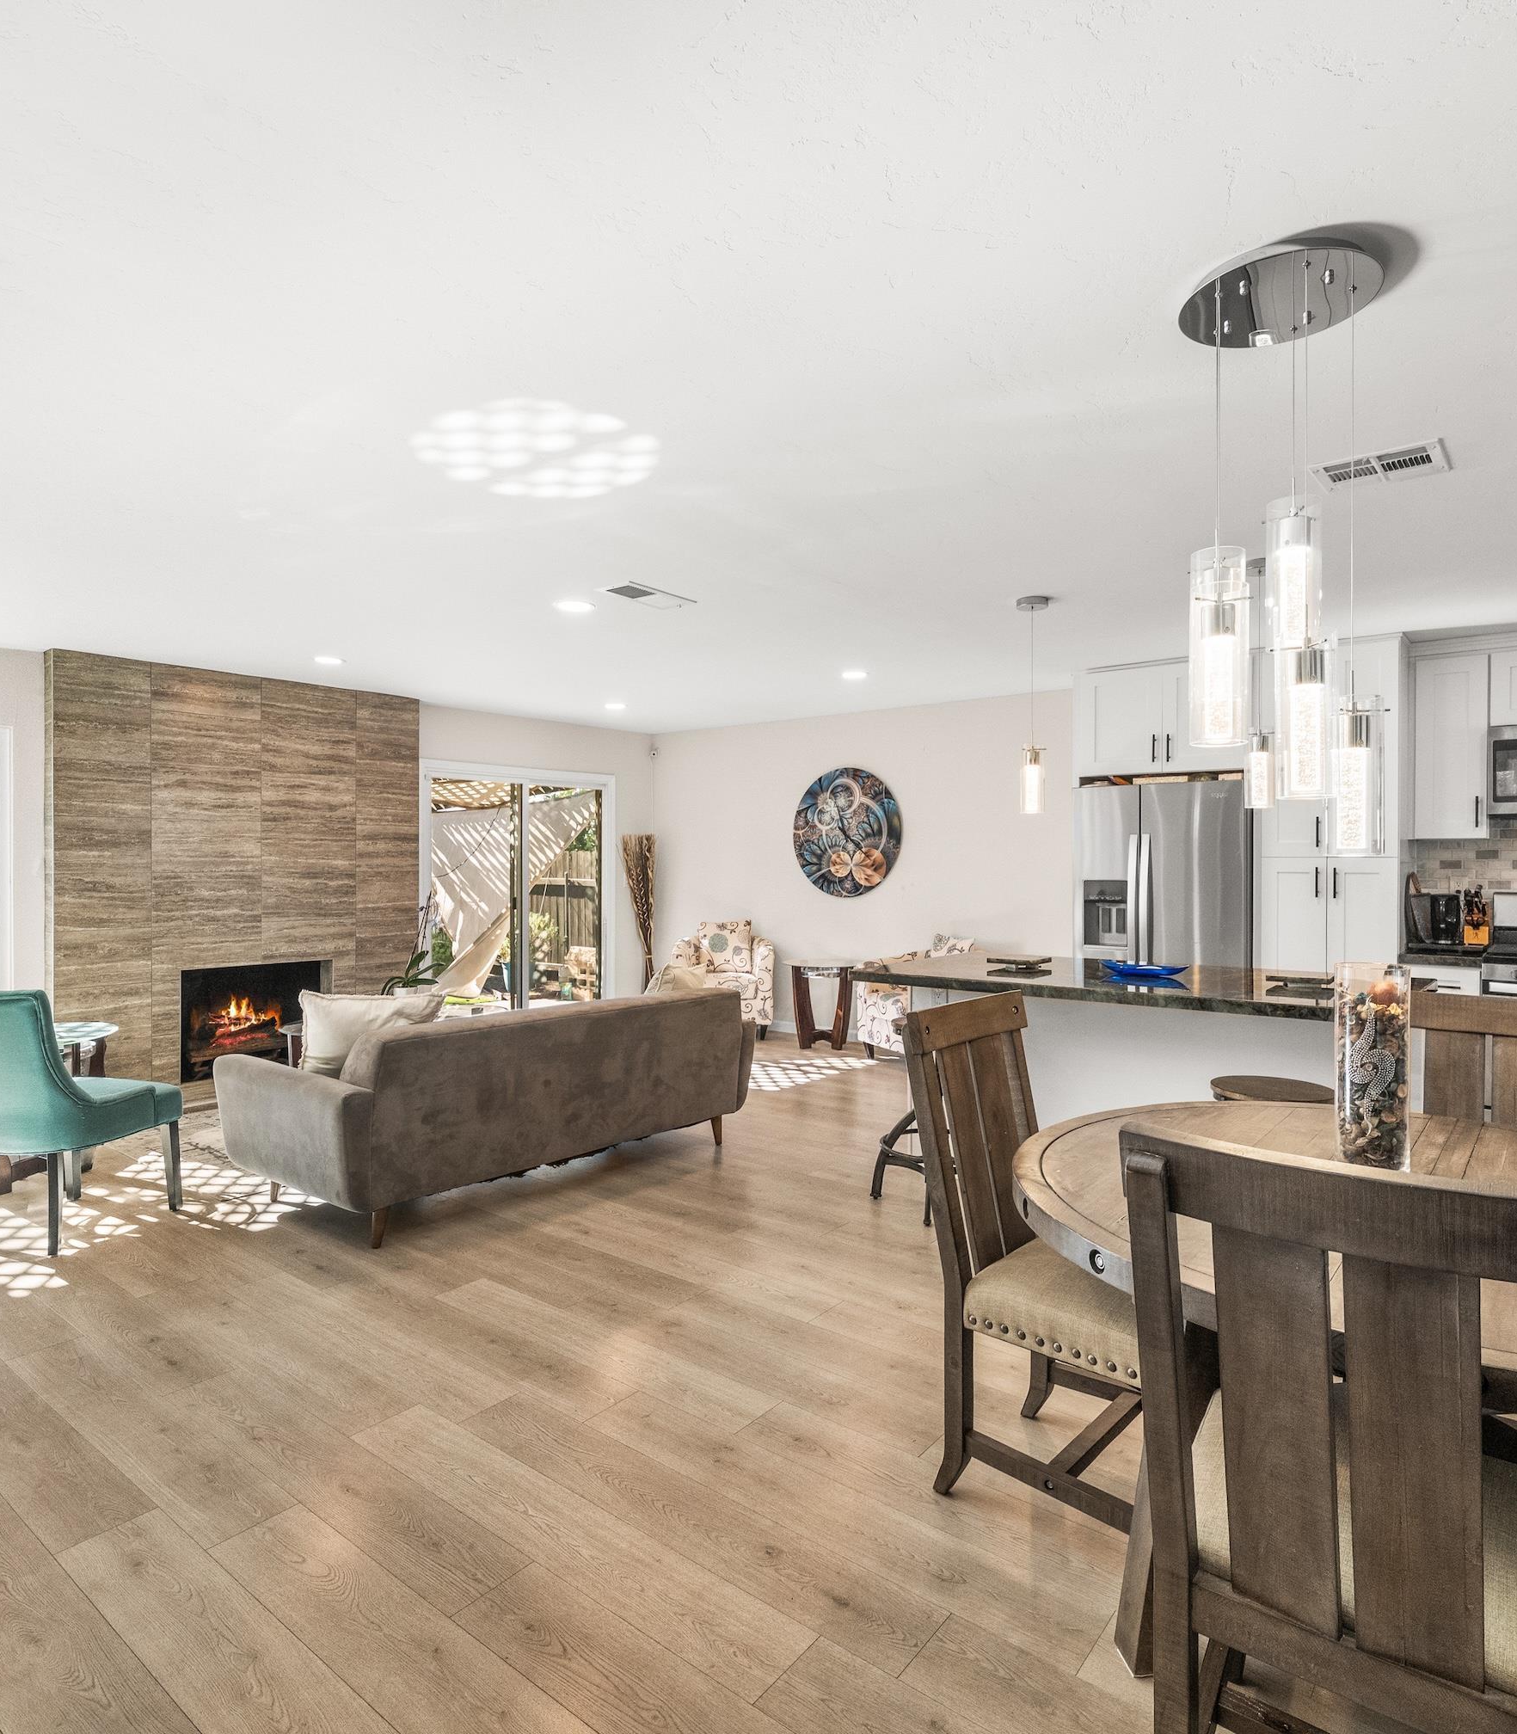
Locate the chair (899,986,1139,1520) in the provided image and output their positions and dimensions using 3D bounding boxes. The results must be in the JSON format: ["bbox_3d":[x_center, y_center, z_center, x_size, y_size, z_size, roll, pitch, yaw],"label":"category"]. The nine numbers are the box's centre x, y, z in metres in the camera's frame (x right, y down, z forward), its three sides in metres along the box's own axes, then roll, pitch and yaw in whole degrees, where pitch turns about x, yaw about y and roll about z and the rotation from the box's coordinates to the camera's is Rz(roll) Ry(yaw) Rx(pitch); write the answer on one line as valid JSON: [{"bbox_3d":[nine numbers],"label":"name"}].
[{"bbox_3d":[0.697,0.830,2.218,0.570,1.020,0.490,0,0,38],"label":"chair"}]

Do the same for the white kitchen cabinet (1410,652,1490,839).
[{"bbox_3d":[3.518,-0.590,5.124,0.316,0.901,0.327,0,0,38],"label":"white kitchen cabinet"}]

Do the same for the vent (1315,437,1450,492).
[{"bbox_3d":[1.729,-1.100,2.808,0.300,0.020,0.270,0,0,38],"label":"vent"}]

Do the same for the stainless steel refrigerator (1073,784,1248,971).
[{"bbox_3d":[2.337,0.444,5.703,0.893,1.780,0.740,0,0,38],"label":"stainless steel refrigerator"}]

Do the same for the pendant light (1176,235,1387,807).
[{"bbox_3d":[0.971,-0.571,1.883,0.341,1.061,0.341,0,0,38],"label":"pendant light"}]

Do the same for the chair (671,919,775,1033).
[{"bbox_3d":[-0.289,0.876,7.862,0.754,0.853,0.754,0,0,-5],"label":"chair"}]

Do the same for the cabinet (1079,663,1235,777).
[{"bbox_3d":[2.375,-0.801,5.787,0.920,0.590,0.600,0,0,38],"label":"cabinet"}]

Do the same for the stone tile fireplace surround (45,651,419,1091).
[{"bbox_3d":[-3.050,0.089,6.135,0.188,2.442,2.143,0,0,38],"label":"stone tile fireplace surround"}]

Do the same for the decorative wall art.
[{"bbox_3d":[0.639,-0.255,7.571,0.987,0.985,0.030,0,0,38],"label":"decorative wall art"}]

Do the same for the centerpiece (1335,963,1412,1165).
[{"bbox_3d":[1.196,0.384,1.969,0.124,0.388,0.124,0,0,38],"label":"centerpiece"}]

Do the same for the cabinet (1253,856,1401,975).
[{"bbox_3d":[3.041,0.637,5.315,0.615,1.371,0.625,0,0,38],"label":"cabinet"}]

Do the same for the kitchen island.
[{"bbox_3d":[1.480,0.880,3.923,1.840,0.915,1.170,0,0,38],"label":"kitchen island"}]

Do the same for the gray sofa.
[{"bbox_3d":[-1.066,0.949,4.501,0.960,0.750,2.140,0,0,40],"label":"gray sofa"}]

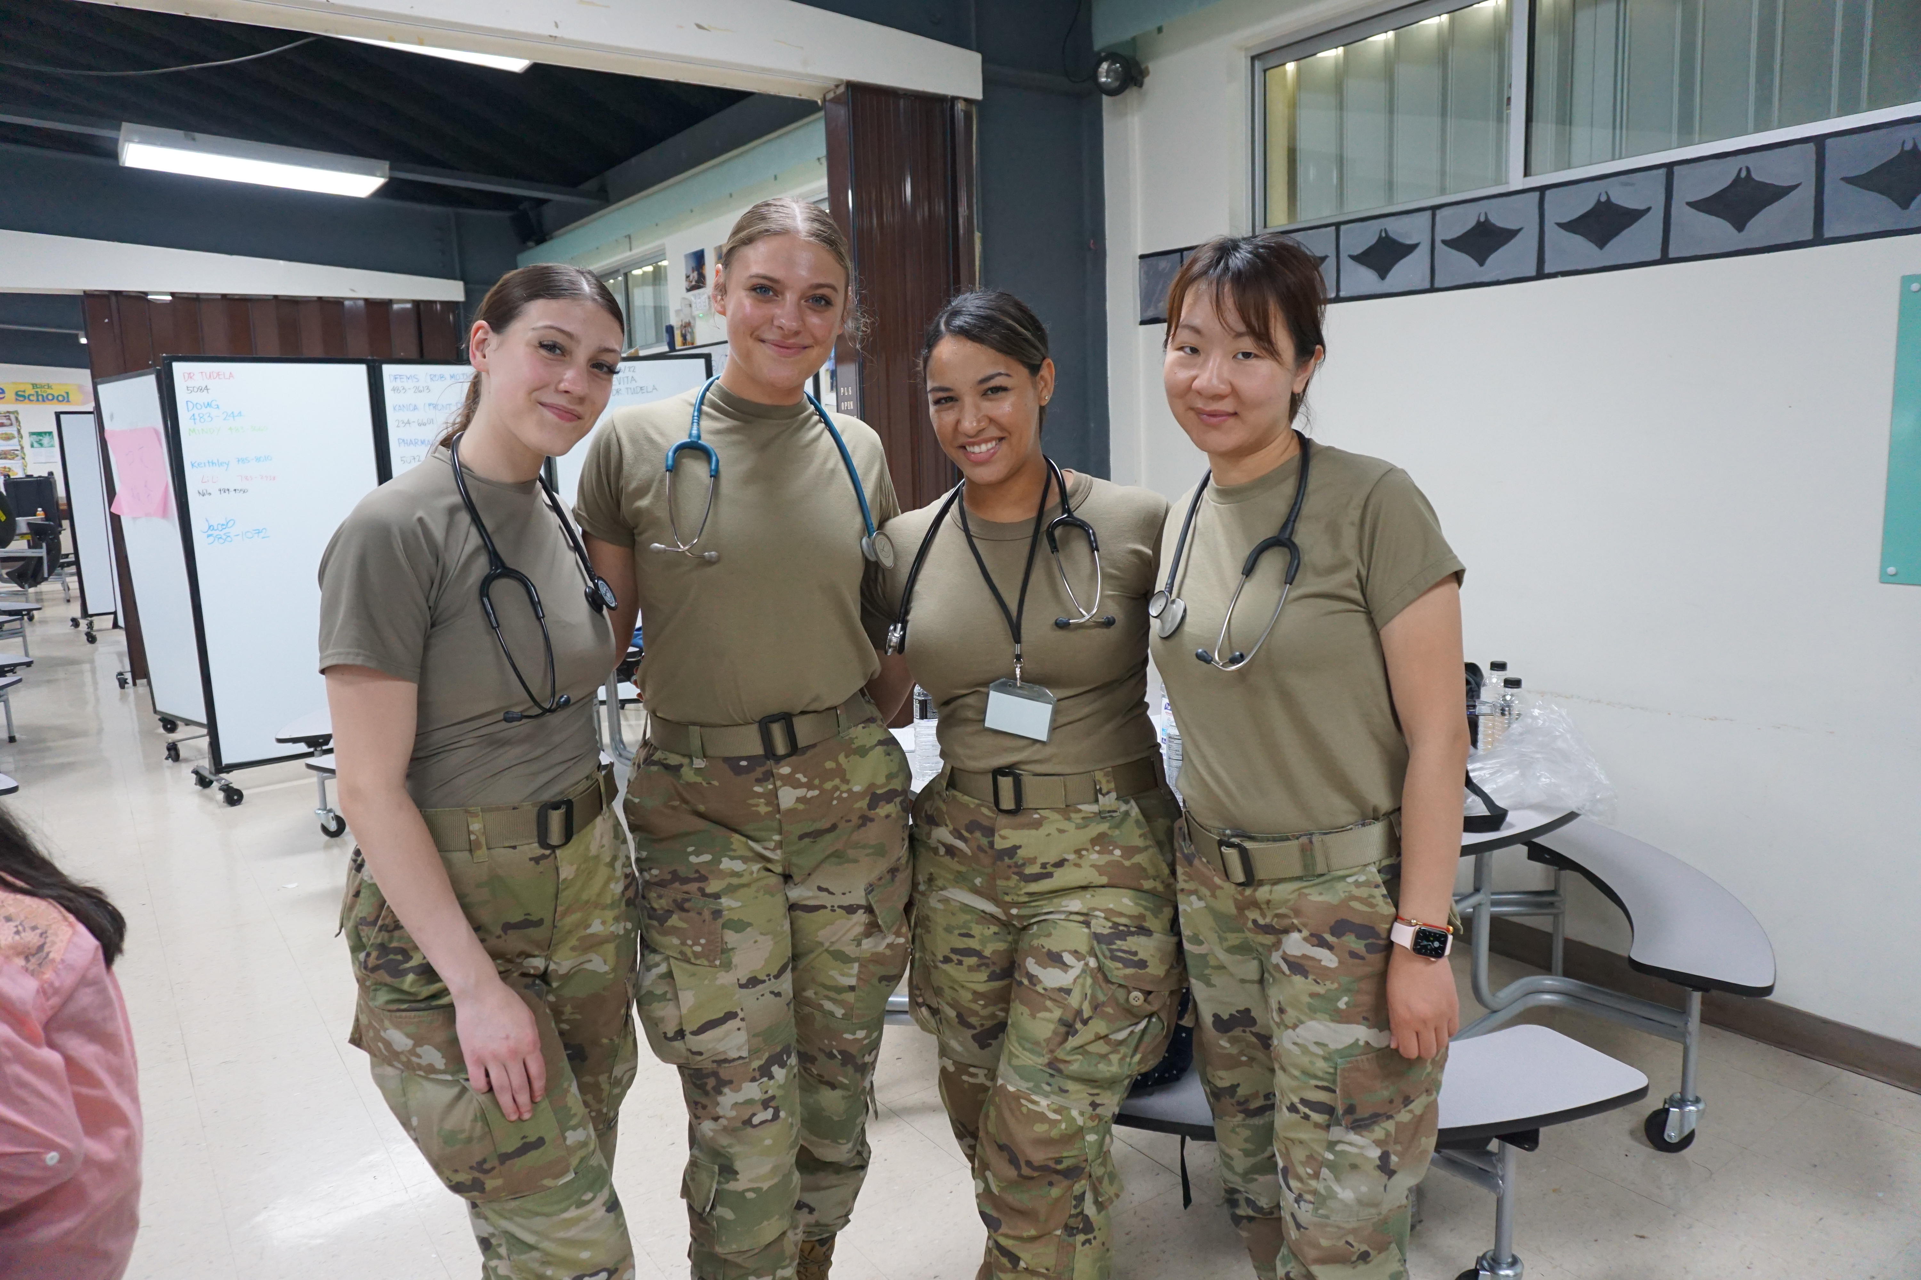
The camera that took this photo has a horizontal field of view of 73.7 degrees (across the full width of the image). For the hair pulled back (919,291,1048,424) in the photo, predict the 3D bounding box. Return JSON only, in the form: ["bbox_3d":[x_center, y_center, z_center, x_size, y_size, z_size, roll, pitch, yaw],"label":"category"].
[{"bbox_3d":[0.032,-0.348,1.580,0.162,0.180,0.200,-7,12,22],"label":"hair pulled back"}]

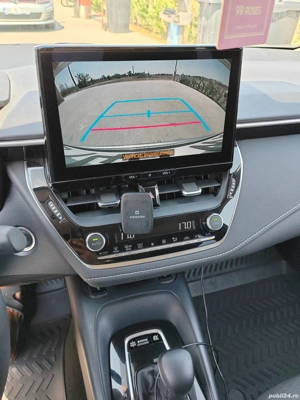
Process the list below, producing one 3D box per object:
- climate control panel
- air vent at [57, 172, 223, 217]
[{"bbox_3d":[0.003,0.053,0.460,0.230,0.054,0.025,-8,0,-16],"label":"climate control panel"},{"bbox_3d":[-0.007,-0.017,0.471,0.252,0.047,0.032,-8,26,-16],"label":"air vent"}]

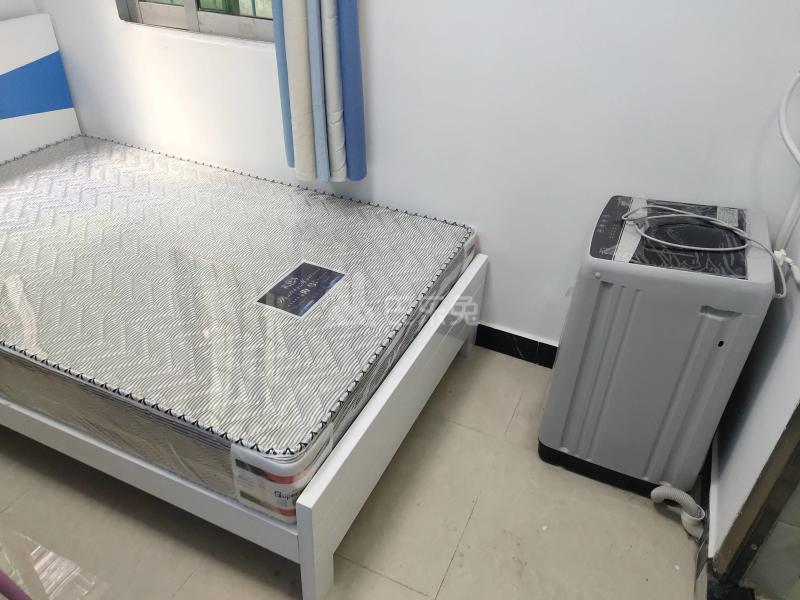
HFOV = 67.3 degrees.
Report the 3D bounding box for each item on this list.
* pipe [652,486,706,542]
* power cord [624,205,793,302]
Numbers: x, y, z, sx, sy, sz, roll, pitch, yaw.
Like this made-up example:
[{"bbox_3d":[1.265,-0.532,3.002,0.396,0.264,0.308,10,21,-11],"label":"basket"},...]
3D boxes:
[{"bbox_3d":[0.803,0.603,1.734,0.152,0.092,0.108,16,35,19],"label":"pipe"},{"bbox_3d":[0.771,-0.144,1.552,0.405,0.105,0.240,16,35,19],"label":"power cord"}]

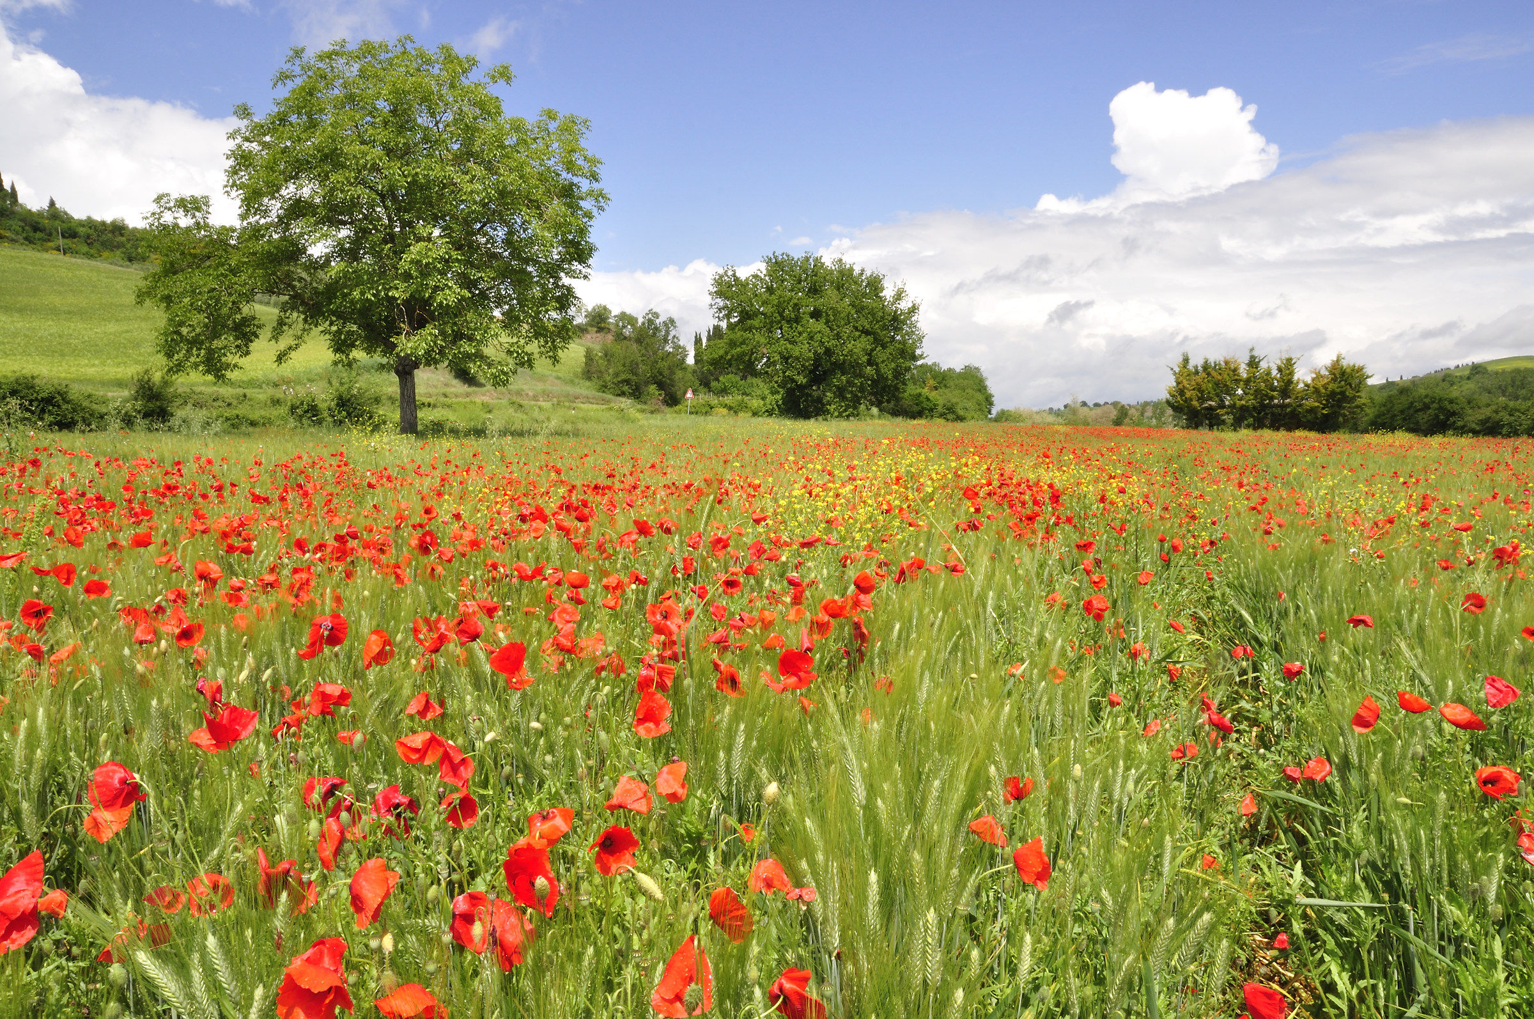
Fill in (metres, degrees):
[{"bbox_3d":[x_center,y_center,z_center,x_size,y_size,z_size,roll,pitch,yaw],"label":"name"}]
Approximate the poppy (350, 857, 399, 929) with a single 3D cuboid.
[{"bbox_3d":[-0.432,0.422,1.170,0.054,0.075,0.060,0,5,6],"label":"poppy"}]

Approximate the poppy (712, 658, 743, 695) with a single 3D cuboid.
[{"bbox_3d":[-0.080,0.338,2.150,0.060,0.075,0.055,-2,5,-24],"label":"poppy"}]

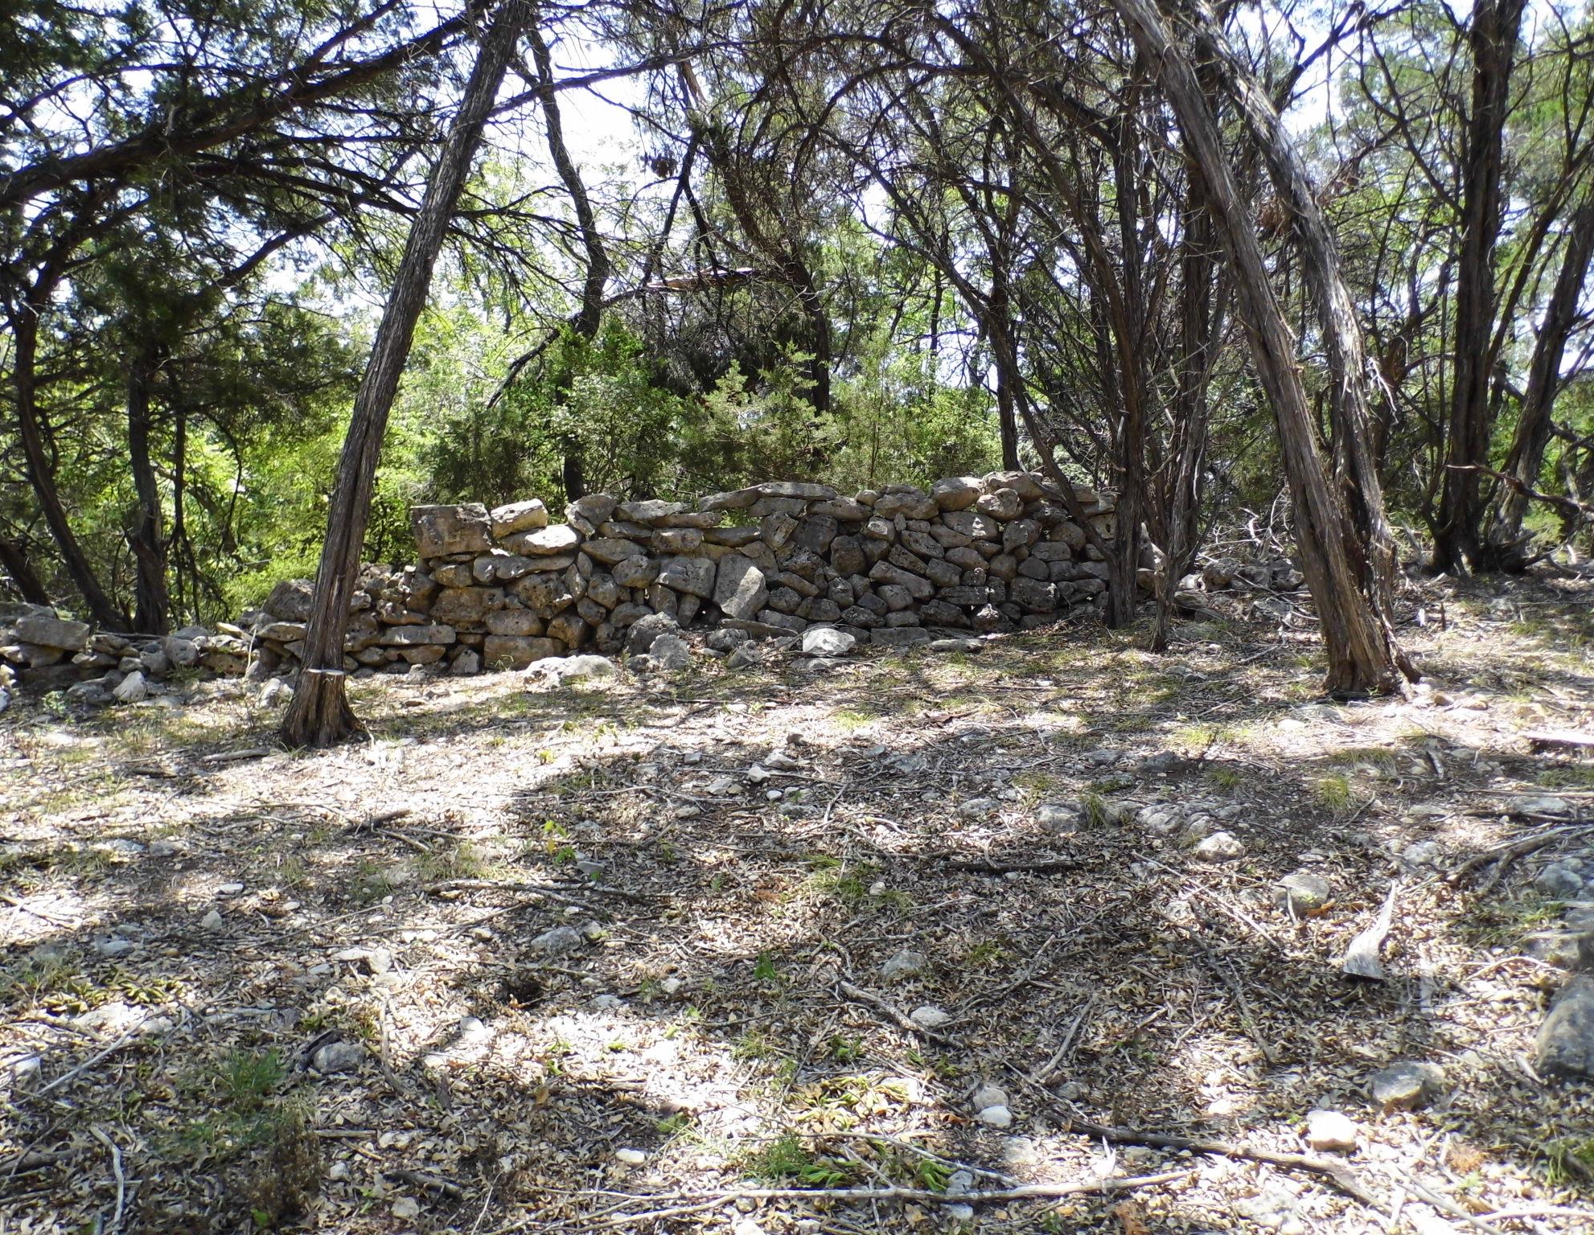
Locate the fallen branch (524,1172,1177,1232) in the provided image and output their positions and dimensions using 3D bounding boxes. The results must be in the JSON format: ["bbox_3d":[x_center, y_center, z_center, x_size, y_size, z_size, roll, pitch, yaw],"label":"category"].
[{"bbox_3d":[0.109,1.112,2.372,1.339,0.050,0.190,-3,9,-4],"label":"fallen branch"}]

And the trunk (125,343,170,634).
[{"bbox_3d":[-4.966,-0.940,9.100,0.320,2.350,0.300,-2,4,-29],"label":"trunk"}]

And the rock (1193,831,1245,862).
[{"bbox_3d":[1.469,0.795,4.140,0.180,0.090,0.140,1,4,20],"label":"rock"}]

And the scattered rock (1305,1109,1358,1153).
[{"bbox_3d":[1.178,1.129,2.620,0.108,0.055,0.080,1,3,18],"label":"scattered rock"}]

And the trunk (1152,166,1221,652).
[{"bbox_3d":[2.622,-1.406,8.000,0.440,3.250,0.380,1,4,18],"label":"trunk"}]

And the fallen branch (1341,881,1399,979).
[{"bbox_3d":[1.720,0.871,3.462,0.181,0.080,0.653,4,11,37],"label":"fallen branch"}]

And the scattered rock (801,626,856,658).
[{"bbox_3d":[0.240,0.186,9.050,0.400,0.230,0.300,1,3,0],"label":"scattered rock"}]

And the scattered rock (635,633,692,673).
[{"bbox_3d":[-0.984,0.260,8.750,0.400,0.280,0.320,1,3,0],"label":"scattered rock"}]

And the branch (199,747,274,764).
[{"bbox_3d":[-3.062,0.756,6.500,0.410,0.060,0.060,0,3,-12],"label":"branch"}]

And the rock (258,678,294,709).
[{"bbox_3d":[-3.435,0.501,7.850,0.210,0.190,0.180,0,3,-11],"label":"rock"}]

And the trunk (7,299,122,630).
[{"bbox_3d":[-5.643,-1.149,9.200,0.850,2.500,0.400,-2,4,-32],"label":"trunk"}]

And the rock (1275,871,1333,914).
[{"bbox_3d":[1.577,0.855,3.700,0.180,0.105,0.150,1,4,23],"label":"rock"}]

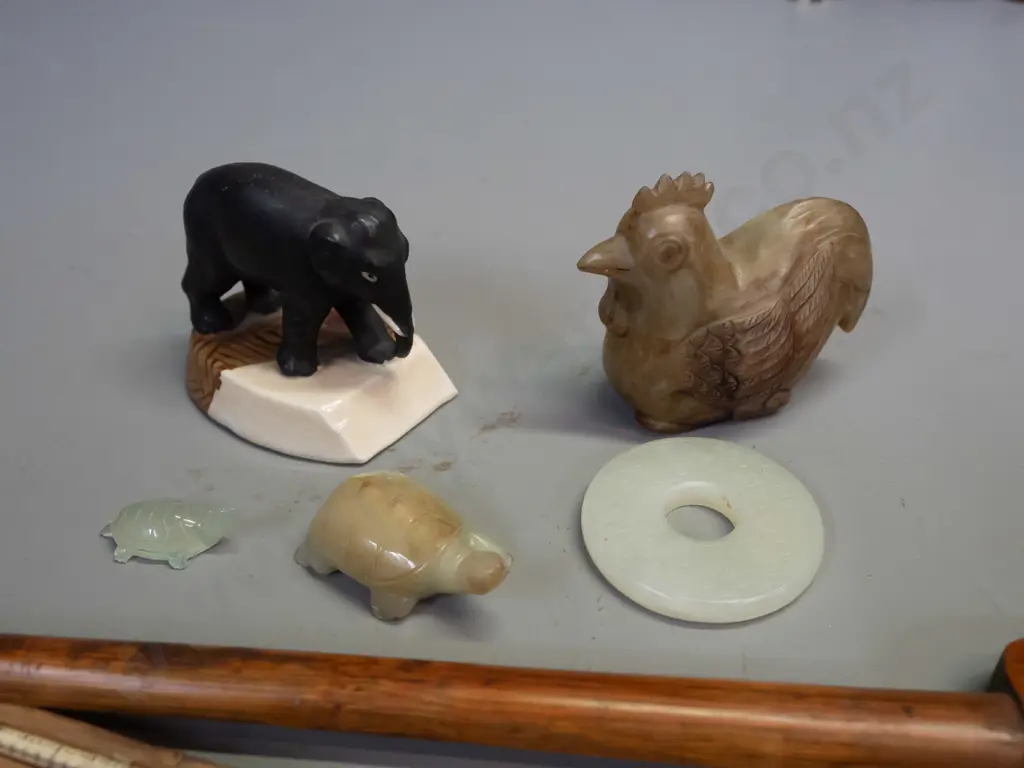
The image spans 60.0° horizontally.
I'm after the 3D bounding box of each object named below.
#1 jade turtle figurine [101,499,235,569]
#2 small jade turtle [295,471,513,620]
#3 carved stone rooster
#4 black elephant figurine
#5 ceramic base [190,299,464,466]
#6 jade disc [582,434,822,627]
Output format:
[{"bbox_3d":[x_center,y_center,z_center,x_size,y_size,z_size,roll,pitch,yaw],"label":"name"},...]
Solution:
[{"bbox_3d":[-0.118,0.049,0.304,0.048,0.017,0.025,0,38,4],"label":"jade turtle figurine"},{"bbox_3d":[-0.032,0.039,0.244,0.067,0.030,0.039,17,44,24],"label":"small jade turtle"},{"bbox_3d":[0.067,-0.029,0.277,0.095,0.083,0.045,-9,39,-7],"label":"carved stone rooster"},{"bbox_3d":[-0.092,-0.045,0.343,0.098,0.074,0.044,24,46,30],"label":"black elephant figurine"},{"bbox_3d":[-0.086,-0.011,0.374,0.114,0.021,0.084,24,46,30],"label":"ceramic base"},{"bbox_3d":[0.064,0.046,0.300,0.080,0.010,0.080,-2,38,2],"label":"jade disc"}]

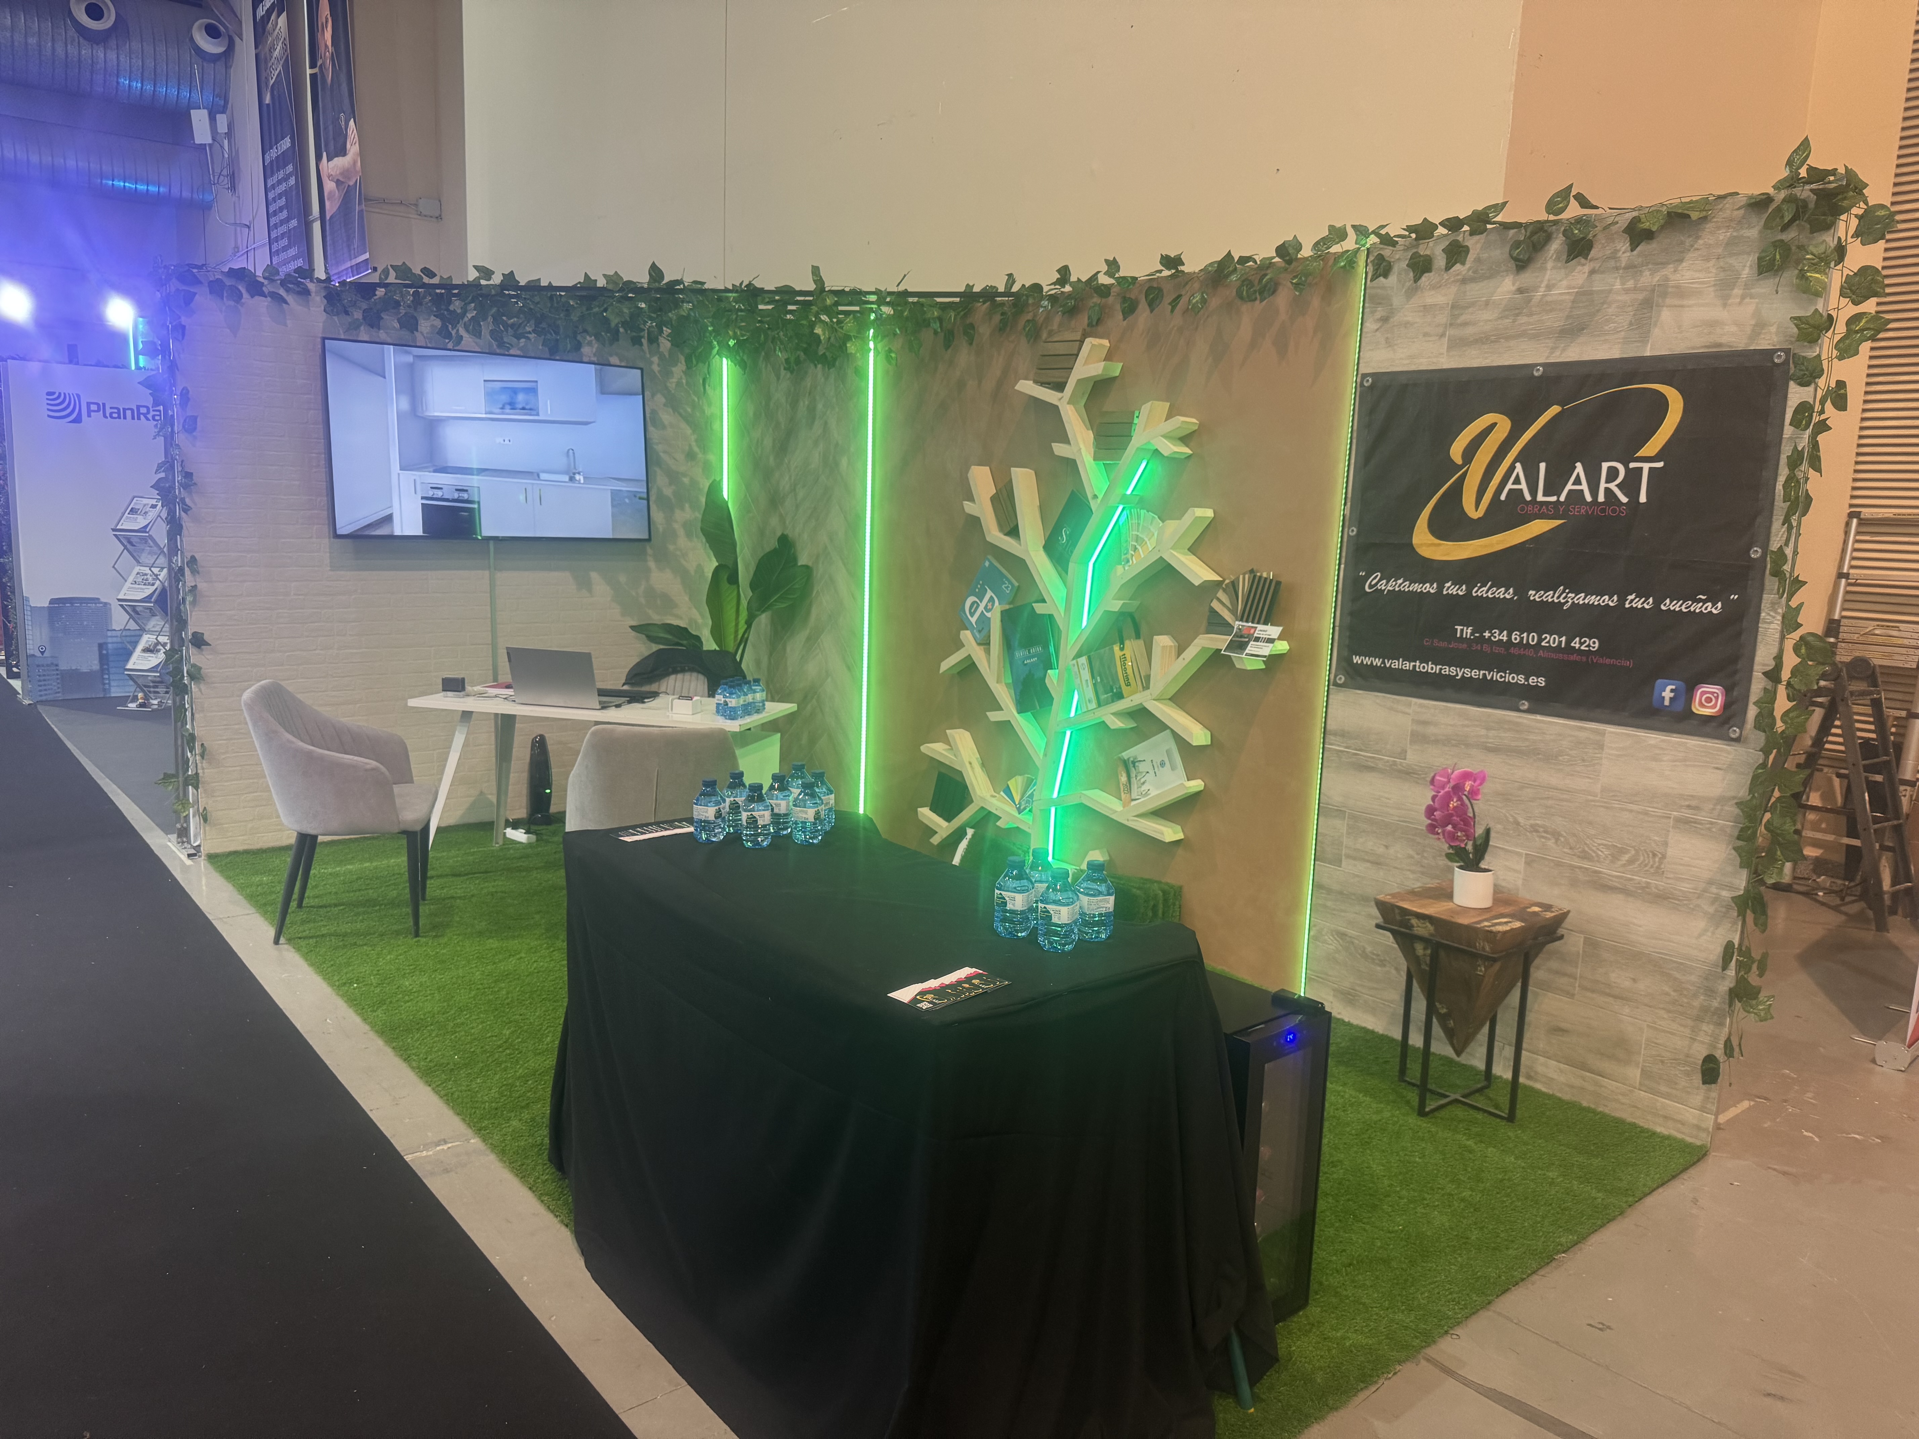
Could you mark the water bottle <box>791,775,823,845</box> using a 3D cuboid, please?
[{"bbox_3d":[-0.352,0.213,3.080,0.066,0.141,0.066,2,9,0],"label":"water bottle"}]

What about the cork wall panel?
[{"bbox_3d":[0.424,-0.426,5.231,0.060,2.465,2.430,-6,12,-42],"label":"cork wall panel"}]

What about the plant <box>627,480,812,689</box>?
[{"bbox_3d":[-1.190,-0.336,6.574,0.750,1.660,0.780,-6,12,-40],"label":"plant"}]

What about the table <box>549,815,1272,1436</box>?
[{"bbox_3d":[-0.185,0.753,2.574,0.740,0.894,1.320,-5,11,-39],"label":"table"}]

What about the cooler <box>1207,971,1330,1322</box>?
[{"bbox_3d":[0.467,0.856,2.762,0.256,0.630,0.480,-6,12,-40],"label":"cooler"}]

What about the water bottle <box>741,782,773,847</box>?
[{"bbox_3d":[-0.419,0.194,2.763,0.066,0.135,0.066,2,9,0],"label":"water bottle"}]

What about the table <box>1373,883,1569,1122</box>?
[{"bbox_3d":[1.413,0.802,3.733,0.370,0.572,0.370,-6,12,-42],"label":"table"}]

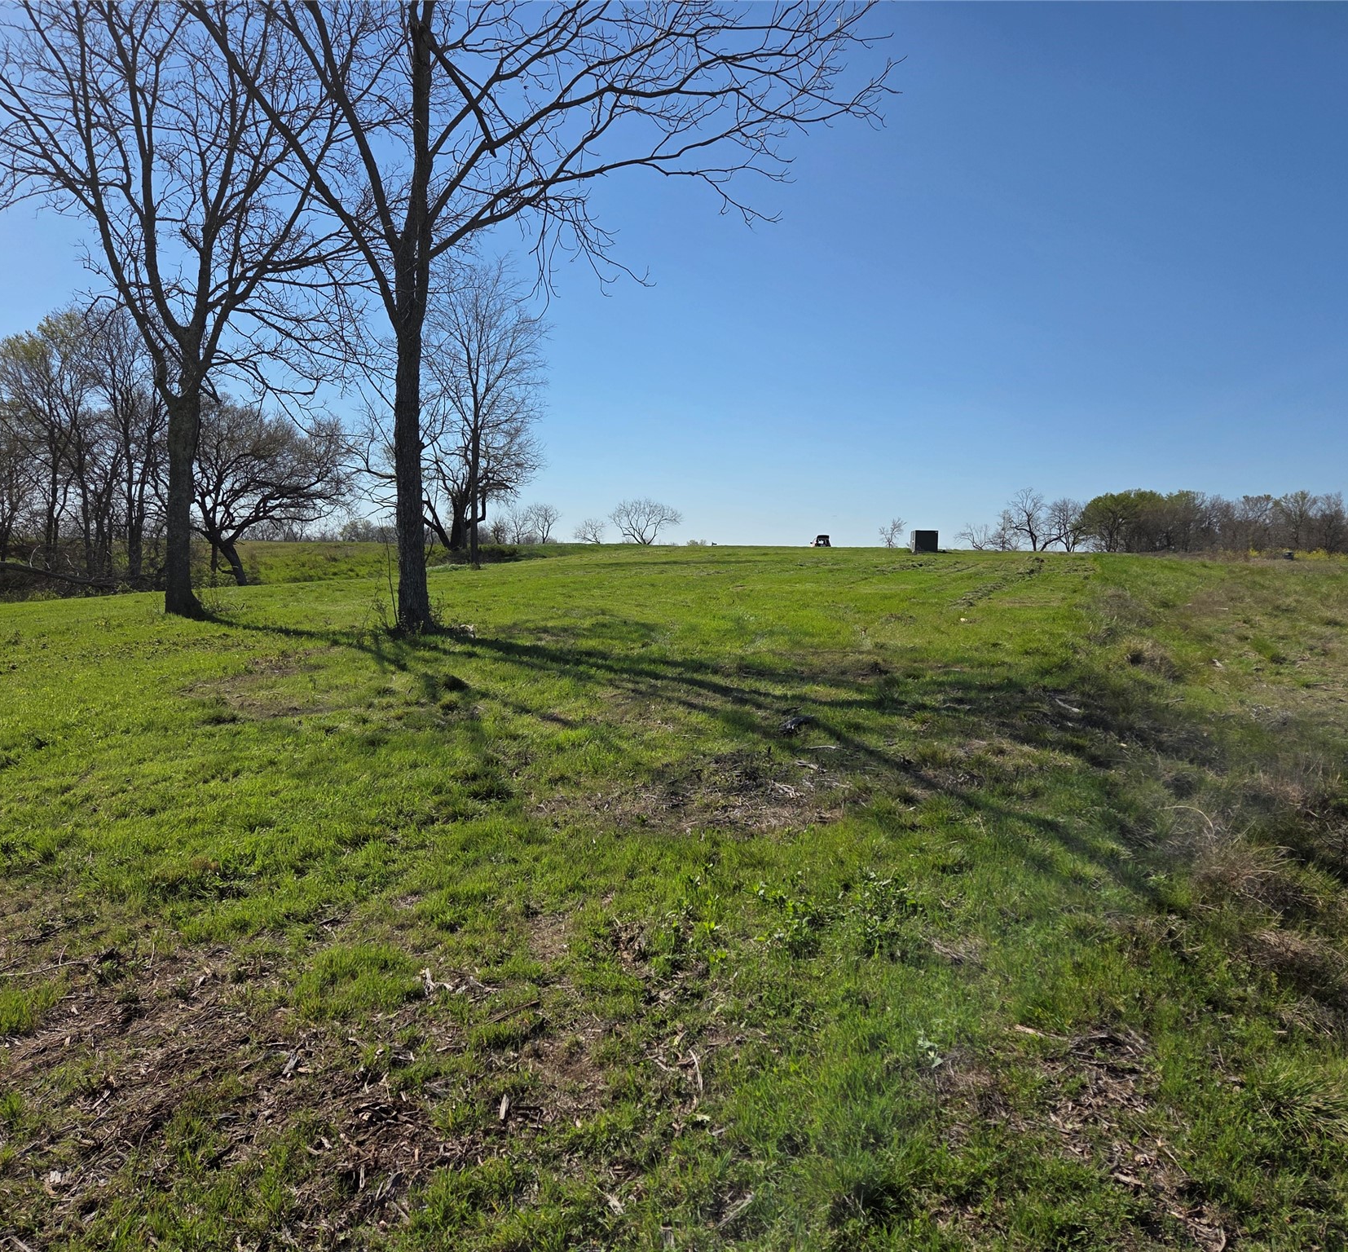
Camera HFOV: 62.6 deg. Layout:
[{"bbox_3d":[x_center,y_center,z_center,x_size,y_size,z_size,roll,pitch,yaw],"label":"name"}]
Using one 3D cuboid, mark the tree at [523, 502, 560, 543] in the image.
[{"bbox_3d":[-15.952,-12.508,135.000,4.444,4.921,4.286,0,4,0],"label":"tree"}]

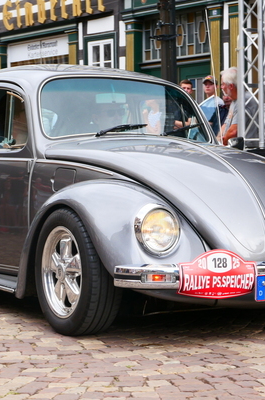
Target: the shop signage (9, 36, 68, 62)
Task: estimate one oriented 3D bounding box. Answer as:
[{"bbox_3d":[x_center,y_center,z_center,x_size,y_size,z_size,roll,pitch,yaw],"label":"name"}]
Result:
[{"bbox_3d":[-1.602,-2.547,17.500,0.050,0.310,1.920,-2,3,-36],"label":"shop signage"}]

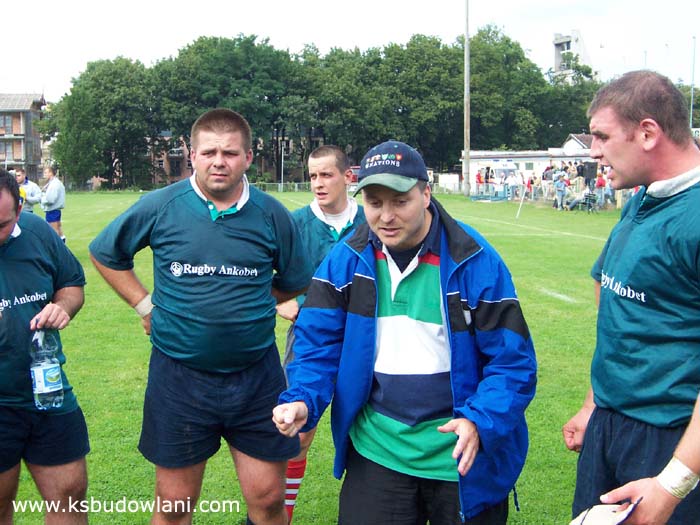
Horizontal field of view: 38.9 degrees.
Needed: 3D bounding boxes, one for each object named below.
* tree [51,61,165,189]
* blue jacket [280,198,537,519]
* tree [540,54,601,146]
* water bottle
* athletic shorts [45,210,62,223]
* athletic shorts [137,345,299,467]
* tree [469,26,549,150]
[{"bbox_3d":[-23.591,-13.467,96.000,10.800,13.200,10.200,0,5,0],"label":"tree"},{"bbox_3d":[0.161,0.241,2.600,0.670,0.780,0.460,1,5,14],"label":"blue jacket"},{"bbox_3d":[21.683,-13.705,97.000,6.800,13.200,6.800,0,5,0],"label":"tree"},{"bbox_3d":[-0.880,0.303,2.870,0.082,0.255,0.082,-8,5,-8],"label":"water bottle"},{"bbox_3d":[-6.972,-1.117,23.300,0.330,0.360,0.400,-1,5,-13],"label":"athletic shorts"},{"bbox_3d":[-0.416,0.437,3.160,0.510,0.400,0.350,-1,5,-9],"label":"athletic shorts"},{"bbox_3d":[14.688,-14.360,93.000,8.600,15.400,8.600,0,5,0],"label":"tree"}]

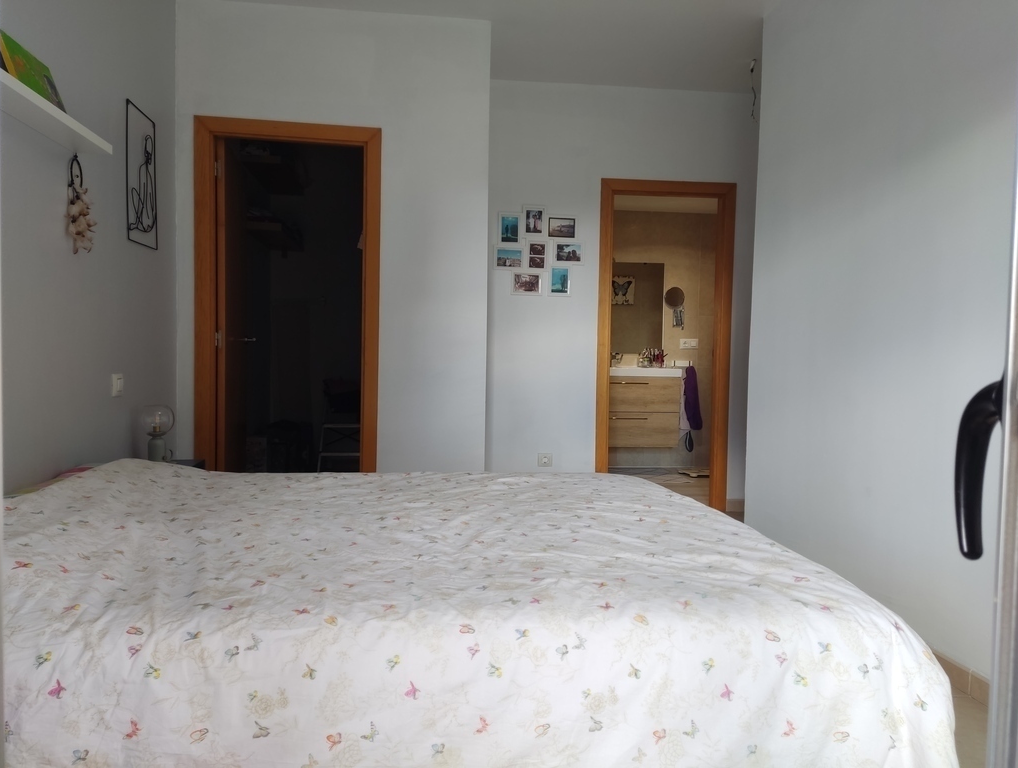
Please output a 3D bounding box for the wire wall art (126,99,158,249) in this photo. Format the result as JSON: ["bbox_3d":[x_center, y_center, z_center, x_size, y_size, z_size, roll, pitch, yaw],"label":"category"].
[{"bbox_3d":[-1.480,-0.834,2.994,0.020,0.536,0.338,1,3,-8],"label":"wire wall art"}]

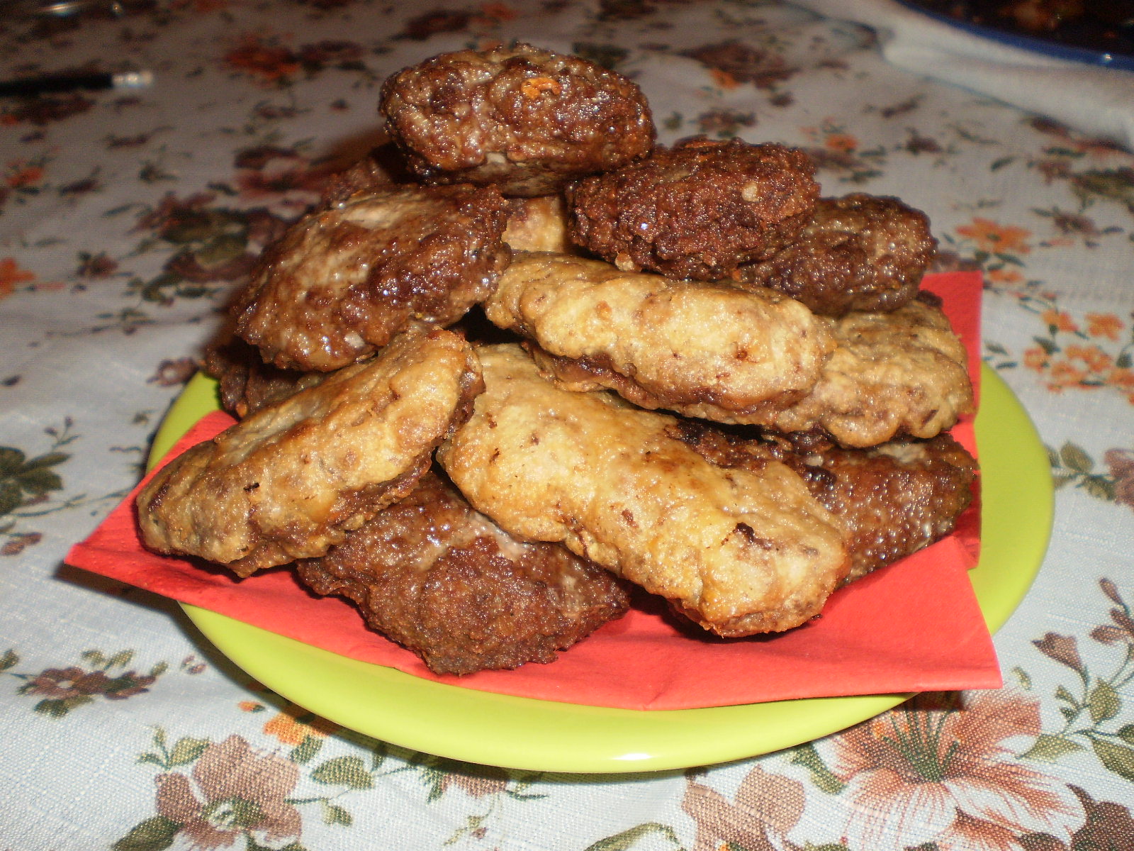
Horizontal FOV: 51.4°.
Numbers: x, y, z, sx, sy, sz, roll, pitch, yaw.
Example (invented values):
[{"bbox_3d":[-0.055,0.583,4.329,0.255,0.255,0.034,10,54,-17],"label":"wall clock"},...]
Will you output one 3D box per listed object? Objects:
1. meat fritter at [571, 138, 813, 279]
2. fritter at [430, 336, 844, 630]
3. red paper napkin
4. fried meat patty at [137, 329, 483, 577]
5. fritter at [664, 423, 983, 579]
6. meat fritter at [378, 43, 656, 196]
[{"bbox_3d":[0.028,-0.048,0.258,0.054,0.024,0.046,-6,38,-6],"label":"meat fritter"},{"bbox_3d":[0.015,0.013,0.231,0.087,0.023,0.048,29,50,12],"label":"fritter"},{"bbox_3d":[0.007,-0.003,0.296,0.192,0.018,0.183,7,35,12],"label":"red paper napkin"},{"bbox_3d":[-0.052,0.006,0.238,0.076,0.023,0.044,-26,42,0],"label":"fried meat patty"},{"bbox_3d":[0.059,0.017,0.285,0.080,0.025,0.055,-6,37,-7],"label":"fritter"},{"bbox_3d":[-0.011,-0.069,0.266,0.060,0.026,0.051,-1,37,1],"label":"meat fritter"}]

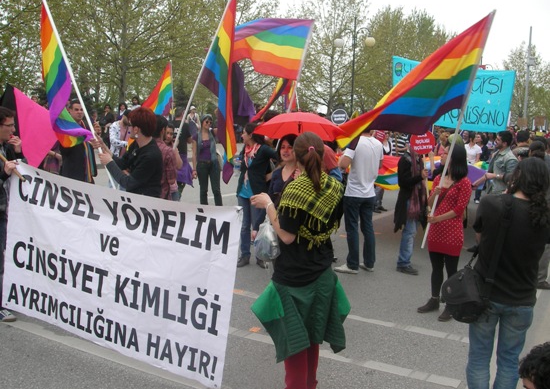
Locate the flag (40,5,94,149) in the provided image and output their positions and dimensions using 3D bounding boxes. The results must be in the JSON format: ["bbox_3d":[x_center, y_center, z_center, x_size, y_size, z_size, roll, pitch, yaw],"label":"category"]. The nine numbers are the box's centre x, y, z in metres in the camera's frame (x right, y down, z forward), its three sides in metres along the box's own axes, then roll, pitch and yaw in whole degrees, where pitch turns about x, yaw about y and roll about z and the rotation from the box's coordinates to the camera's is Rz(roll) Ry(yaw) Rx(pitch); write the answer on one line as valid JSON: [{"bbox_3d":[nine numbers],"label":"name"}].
[{"bbox_3d":[-1.674,-0.956,4.850,0.420,1.130,0.280,-1,7,-17],"label":"flag"}]

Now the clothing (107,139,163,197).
[{"bbox_3d":[-1.109,-0.143,4.800,0.480,0.600,0.450,0,6,-18],"label":"clothing"}]

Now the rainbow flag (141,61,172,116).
[{"bbox_3d":[-2.176,-1.876,11.000,0.650,1.050,0.300,1,6,-6],"label":"rainbow flag"}]

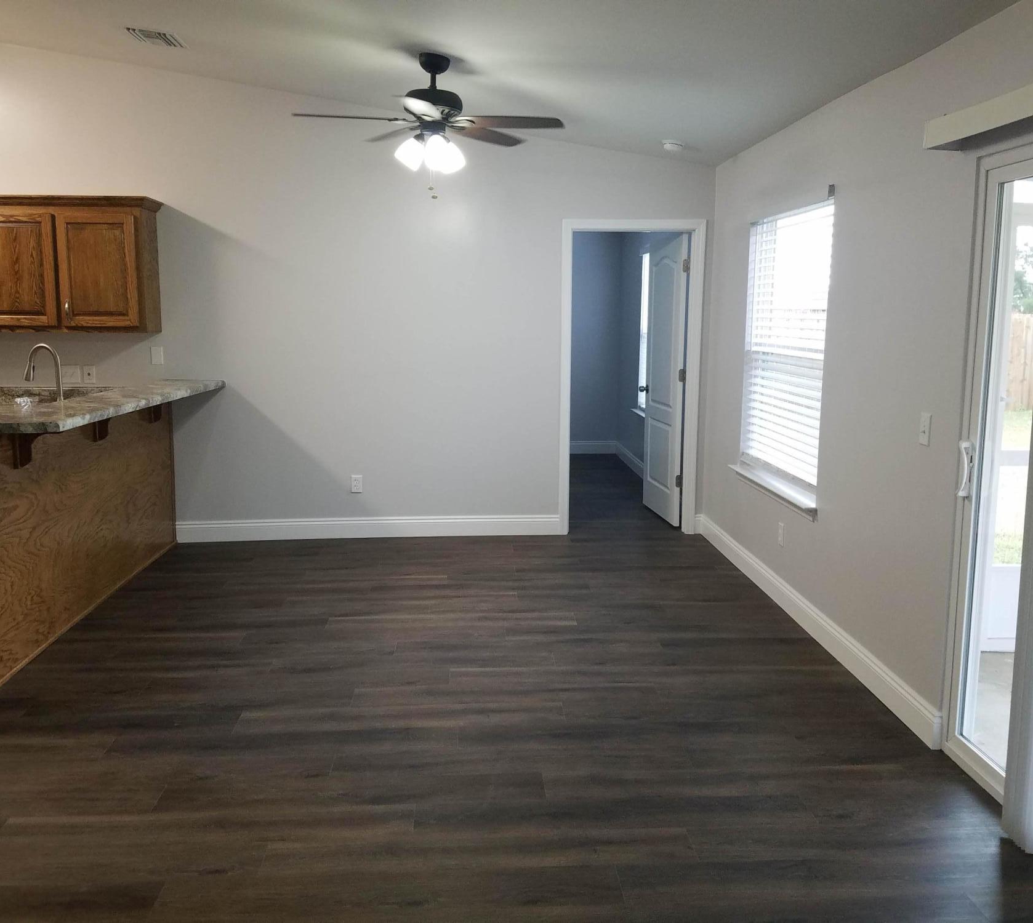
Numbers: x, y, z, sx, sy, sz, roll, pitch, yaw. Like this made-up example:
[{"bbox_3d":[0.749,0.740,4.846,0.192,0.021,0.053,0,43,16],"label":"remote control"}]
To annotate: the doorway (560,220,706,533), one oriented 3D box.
[{"bbox_3d":[0.767,-0.544,6.251,0.948,2.110,0.140,-1,9,-3],"label":"doorway"}]

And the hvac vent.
[{"bbox_3d":[-1.911,-2.248,4.936,0.285,0.020,0.300,8,9,-5],"label":"hvac vent"}]

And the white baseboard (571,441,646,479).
[{"bbox_3d":[0.882,-0.030,9.233,0.490,0.141,1.560,-1,9,-3],"label":"white baseboard"}]

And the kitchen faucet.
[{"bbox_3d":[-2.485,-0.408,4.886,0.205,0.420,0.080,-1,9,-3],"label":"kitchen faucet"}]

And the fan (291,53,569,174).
[{"bbox_3d":[-0.419,-1.676,4.463,1.280,0.565,1.280,-1,9,-3],"label":"fan"}]

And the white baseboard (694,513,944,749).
[{"bbox_3d":[1.374,0.687,4.797,0.025,0.141,3.200,-1,9,-3],"label":"white baseboard"}]

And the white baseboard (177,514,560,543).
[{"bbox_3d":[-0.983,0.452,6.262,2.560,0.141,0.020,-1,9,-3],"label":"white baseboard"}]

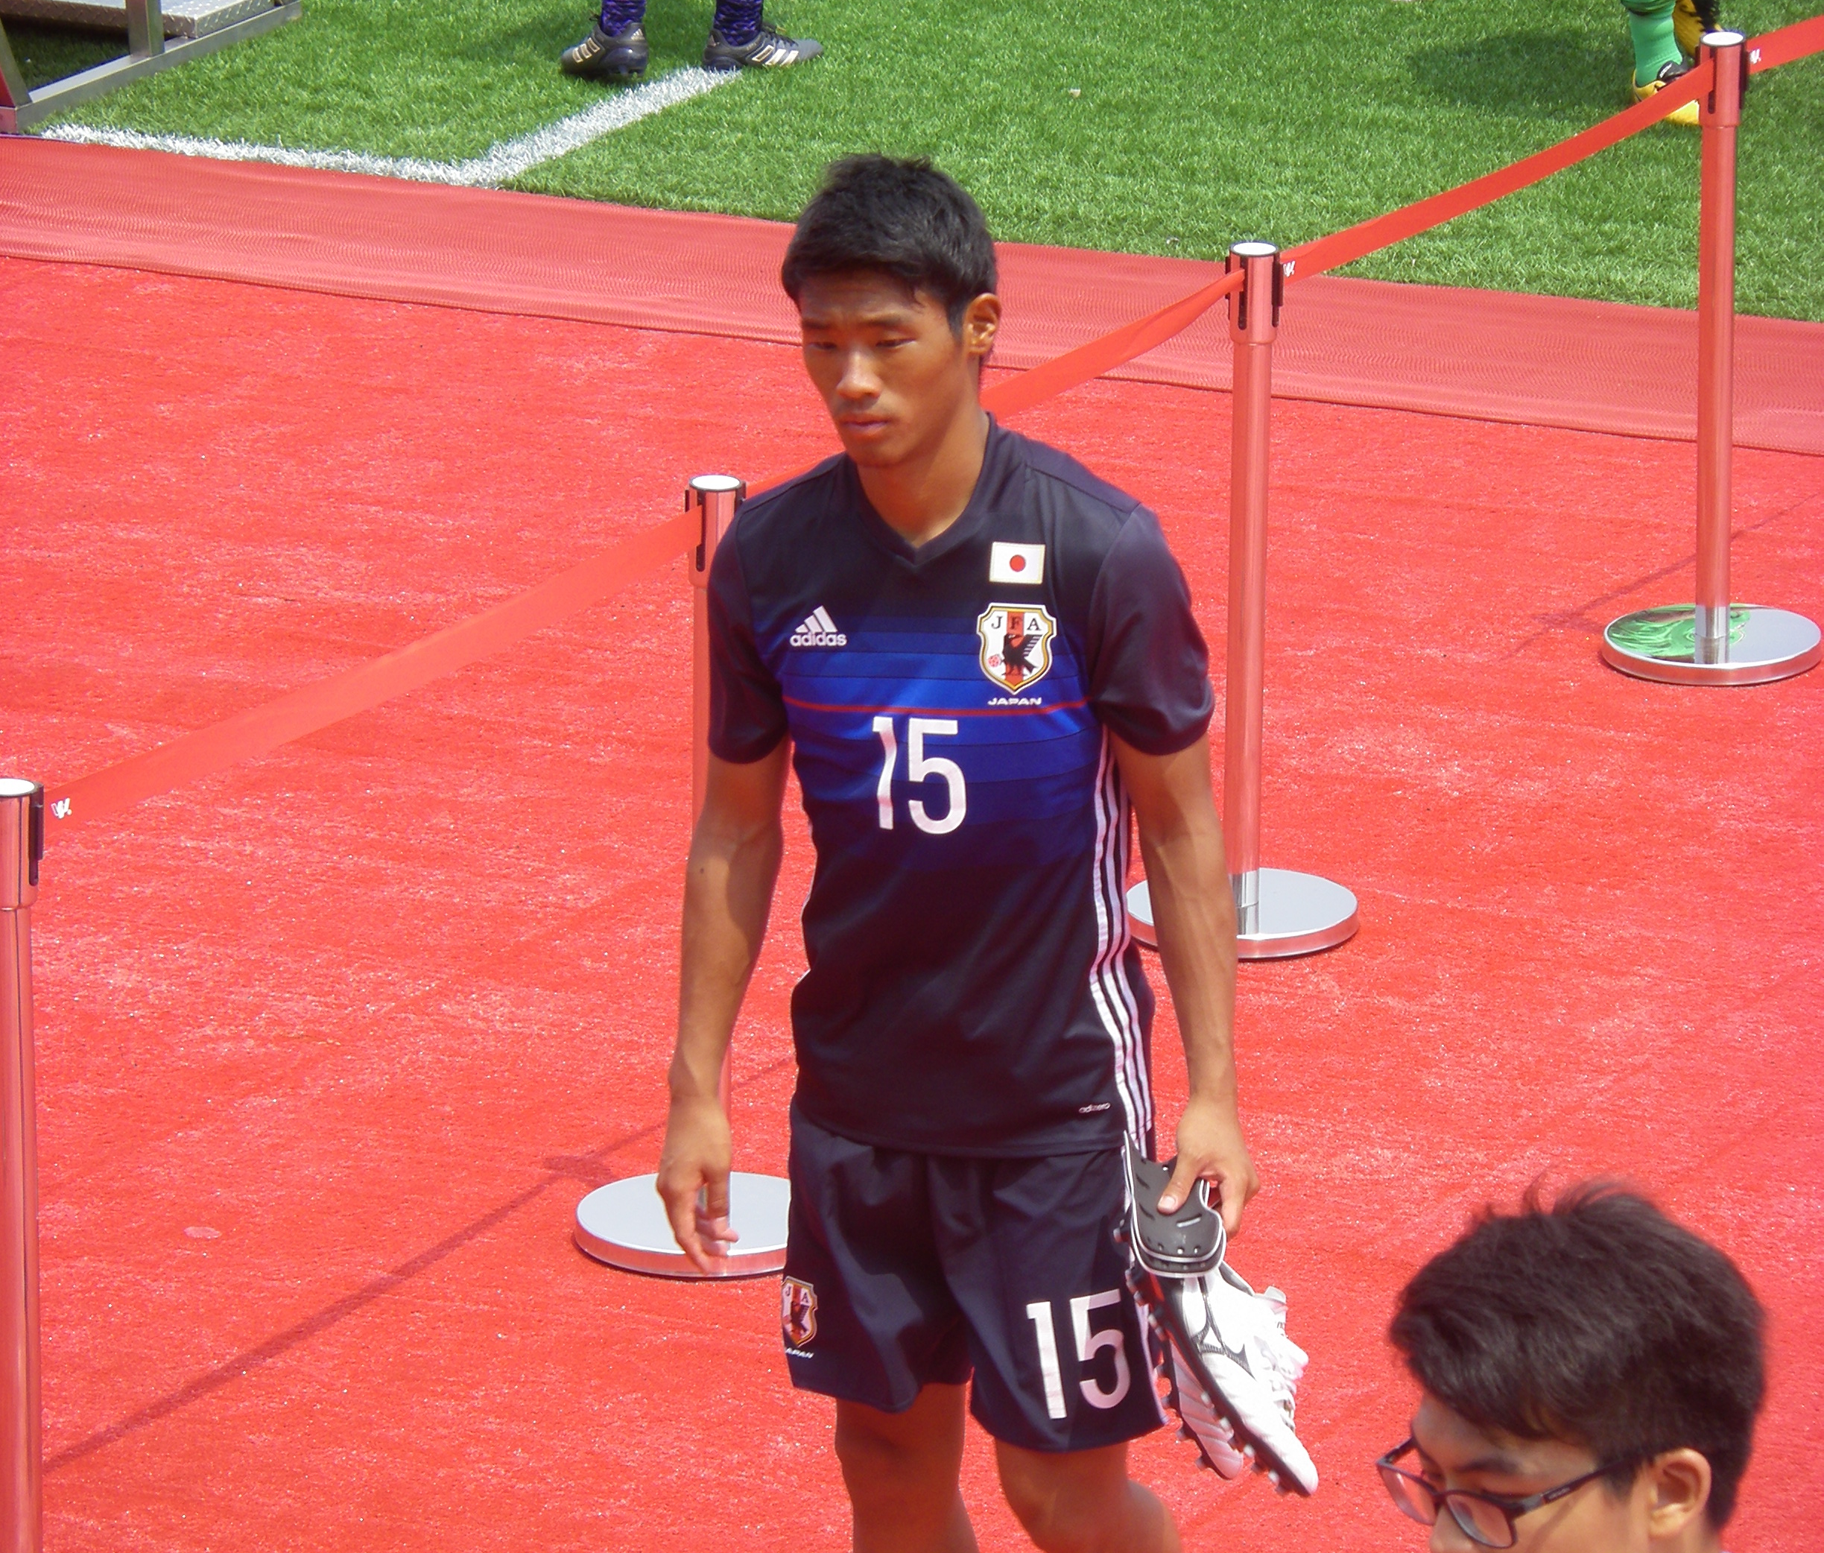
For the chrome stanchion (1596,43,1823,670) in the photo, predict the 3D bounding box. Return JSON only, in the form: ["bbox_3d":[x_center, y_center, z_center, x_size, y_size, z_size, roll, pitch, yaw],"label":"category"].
[{"bbox_3d":[1.206,-0.631,13.347,0.320,0.938,0.320,1,16,0],"label":"chrome stanchion"}]

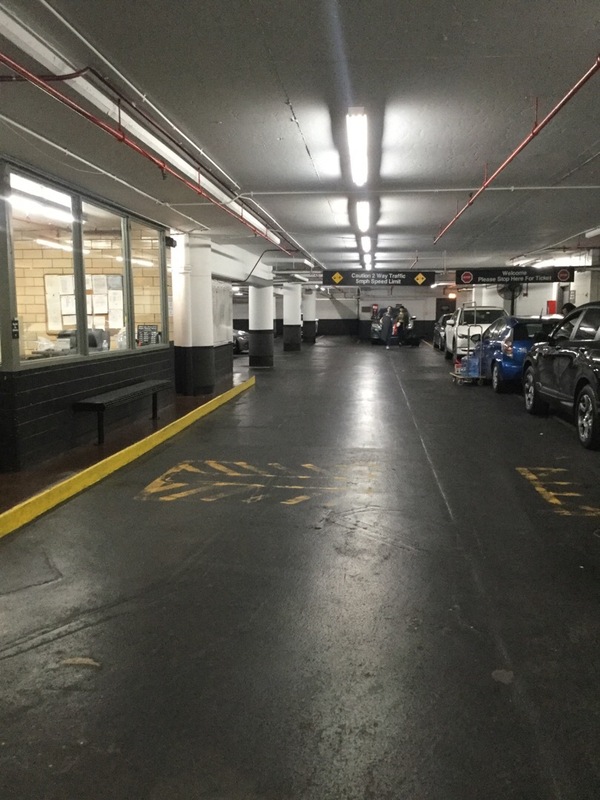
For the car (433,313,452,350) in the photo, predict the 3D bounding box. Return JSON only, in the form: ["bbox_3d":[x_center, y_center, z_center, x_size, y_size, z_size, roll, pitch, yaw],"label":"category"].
[{"bbox_3d":[6.340,-2.709,28.200,1.820,1.460,4.600,1,7,6],"label":"car"}]

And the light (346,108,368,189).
[{"bbox_3d":[0.472,-1.930,5.600,0.125,0.075,2.440,1,7,6],"label":"light"}]

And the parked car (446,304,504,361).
[{"bbox_3d":[5.420,-1.937,21.100,1.860,1.650,4.550,1,7,6],"label":"parked car"}]

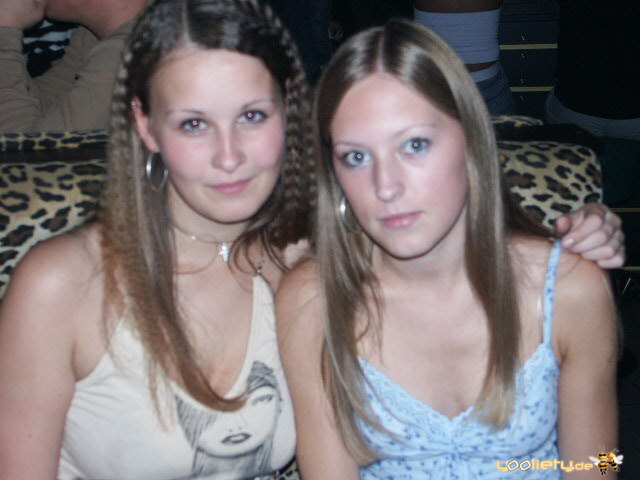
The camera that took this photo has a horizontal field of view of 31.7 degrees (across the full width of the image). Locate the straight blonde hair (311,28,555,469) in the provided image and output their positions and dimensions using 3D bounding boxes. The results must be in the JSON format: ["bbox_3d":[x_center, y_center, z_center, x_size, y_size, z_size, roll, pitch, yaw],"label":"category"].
[{"bbox_3d":[0.130,-0.017,1.170,0.225,0.422,0.250,0,11,14],"label":"straight blonde hair"}]

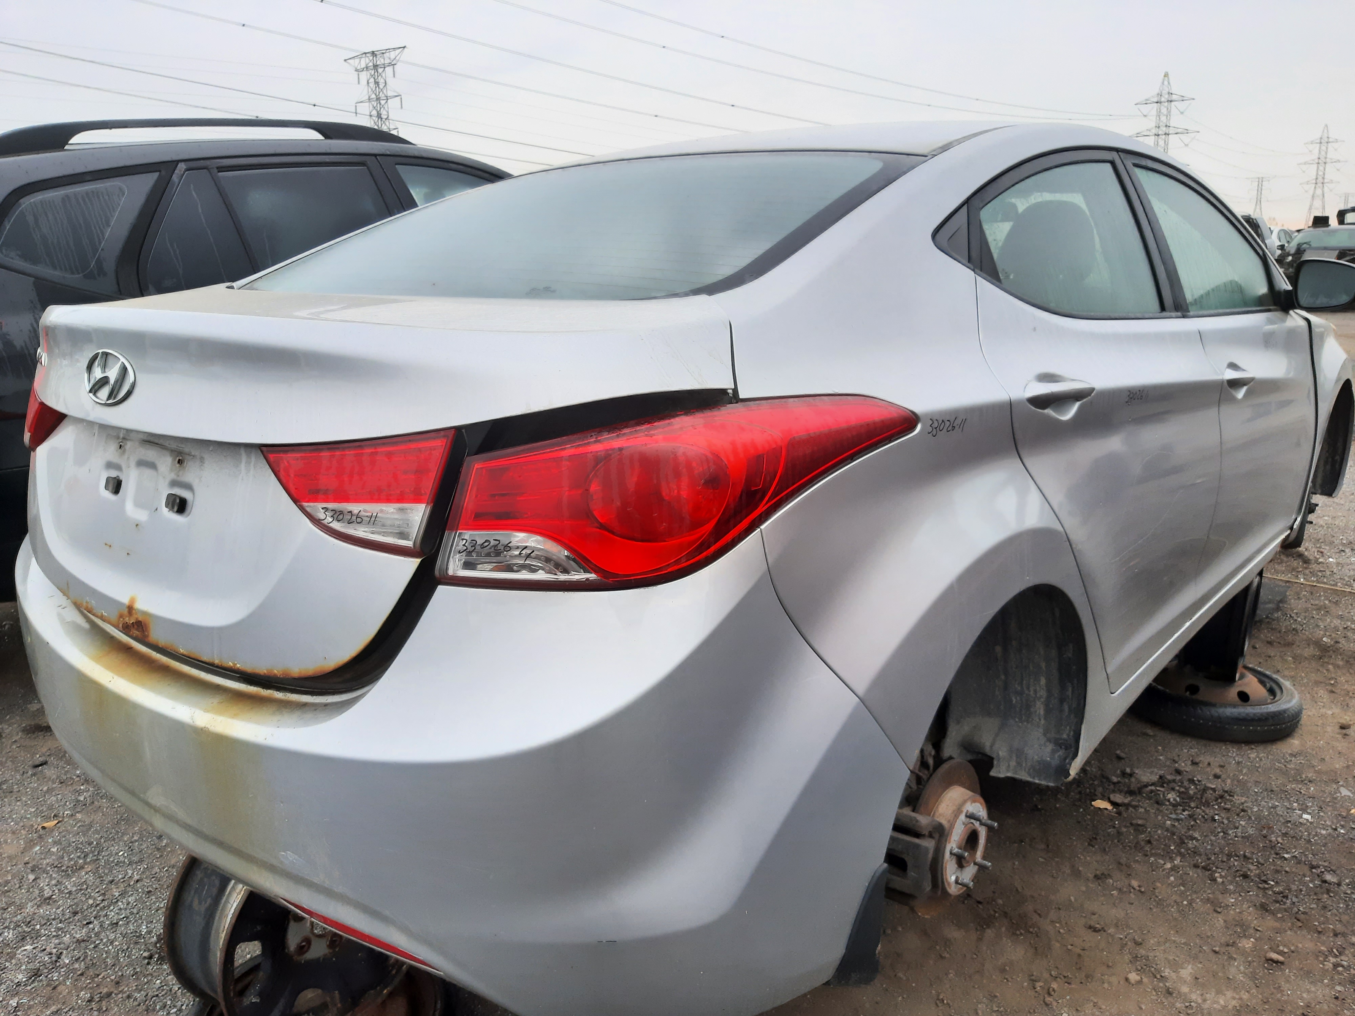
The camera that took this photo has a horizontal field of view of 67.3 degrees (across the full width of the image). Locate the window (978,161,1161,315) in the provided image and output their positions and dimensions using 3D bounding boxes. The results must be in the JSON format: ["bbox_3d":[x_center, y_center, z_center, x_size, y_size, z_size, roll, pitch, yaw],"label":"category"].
[{"bbox_3d":[0.766,-0.533,1.974,0.060,0.380,0.830,-21,-4,42],"label":"window"}]

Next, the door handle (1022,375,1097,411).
[{"bbox_3d":[0.575,-0.172,1.529,0.050,0.060,0.230,9,16,40],"label":"door handle"}]

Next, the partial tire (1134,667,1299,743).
[{"bbox_3d":[1.837,0.638,3.515,0.560,0.130,0.560,9,17,40],"label":"partial tire"}]

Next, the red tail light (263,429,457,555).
[{"bbox_3d":[-0.359,-0.026,1.164,0.275,0.150,0.070,4,13,22],"label":"red tail light"}]

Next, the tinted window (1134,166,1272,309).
[{"bbox_3d":[1.431,-0.709,2.747,0.060,0.385,0.950,-21,-4,42],"label":"tinted window"}]

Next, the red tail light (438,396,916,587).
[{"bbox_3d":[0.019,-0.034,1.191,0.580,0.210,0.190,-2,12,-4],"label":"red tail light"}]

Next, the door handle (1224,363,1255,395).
[{"bbox_3d":[1.325,-0.306,2.401,0.050,0.060,0.225,9,16,40],"label":"door handle"}]

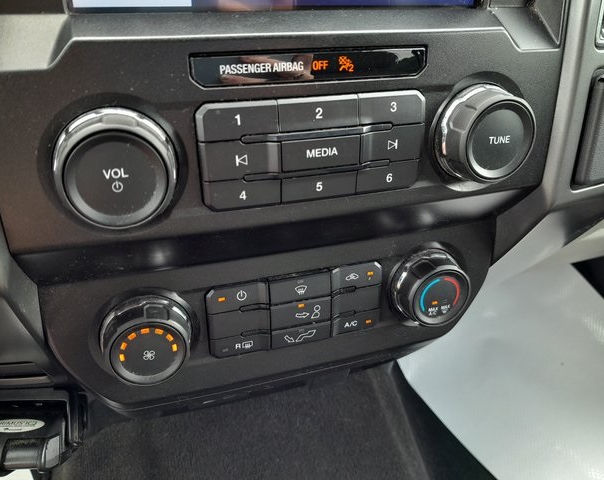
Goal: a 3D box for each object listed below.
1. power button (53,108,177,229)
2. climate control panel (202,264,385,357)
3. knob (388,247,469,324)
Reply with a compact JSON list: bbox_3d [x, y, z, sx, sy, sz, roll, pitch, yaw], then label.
[{"bbox_3d":[-0.072,-0.026,0.195,0.047,0.047,0.018,-8,26,-16],"label":"power button"},{"bbox_3d":[-0.003,0.039,0.289,0.104,0.047,0.010,-8,25,-16],"label":"climate control panel"},{"bbox_3d":[0.082,0.032,0.309,0.048,0.048,0.018,-8,25,-16],"label":"knob"}]

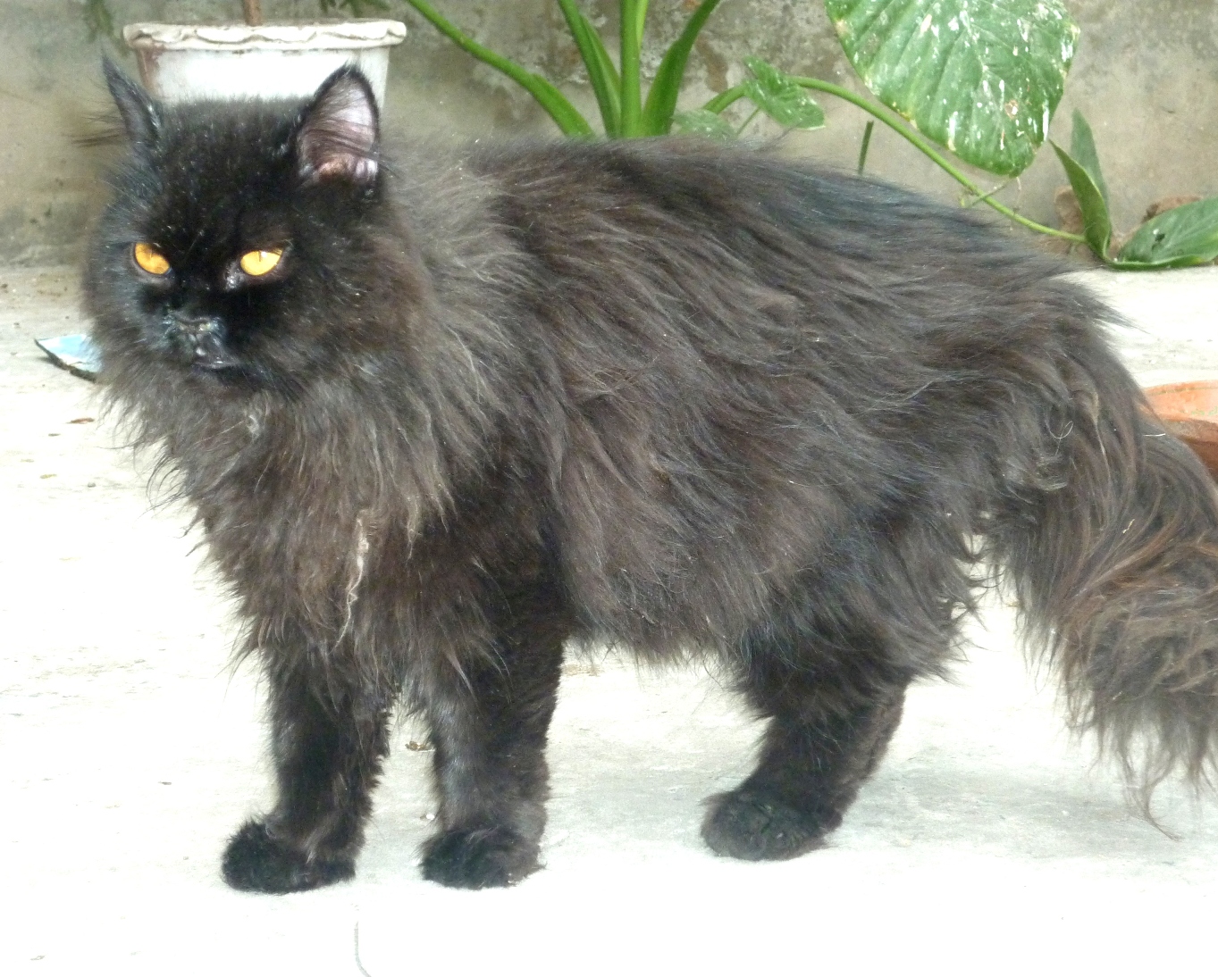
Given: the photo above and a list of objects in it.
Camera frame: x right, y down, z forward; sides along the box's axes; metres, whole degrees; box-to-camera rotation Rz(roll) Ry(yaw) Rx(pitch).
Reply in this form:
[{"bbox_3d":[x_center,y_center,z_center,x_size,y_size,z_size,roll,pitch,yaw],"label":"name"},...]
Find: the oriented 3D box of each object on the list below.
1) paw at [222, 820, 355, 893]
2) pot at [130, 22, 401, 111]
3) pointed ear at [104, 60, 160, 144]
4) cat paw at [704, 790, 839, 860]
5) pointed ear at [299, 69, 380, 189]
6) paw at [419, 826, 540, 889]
[{"bbox_3d":[-0.131,0.145,1.324,0.053,0.027,0.042,-10,14,-43],"label":"paw"},{"bbox_3d":[-0.345,-0.330,3.263,0.283,0.276,0.283,0,10,0],"label":"pot"},{"bbox_3d":[-0.188,-0.152,1.275,0.018,0.036,0.030,-27,12,-27],"label":"pointed ear"},{"bbox_3d":[0.068,0.136,1.369,0.043,0.028,0.055,10,14,44],"label":"cat paw"},{"bbox_3d":[-0.104,-0.140,1.250,0.031,0.046,0.020,5,12,-8],"label":"pointed ear"},{"bbox_3d":[-0.053,0.144,1.329,0.042,0.026,0.051,7,12,33],"label":"paw"}]

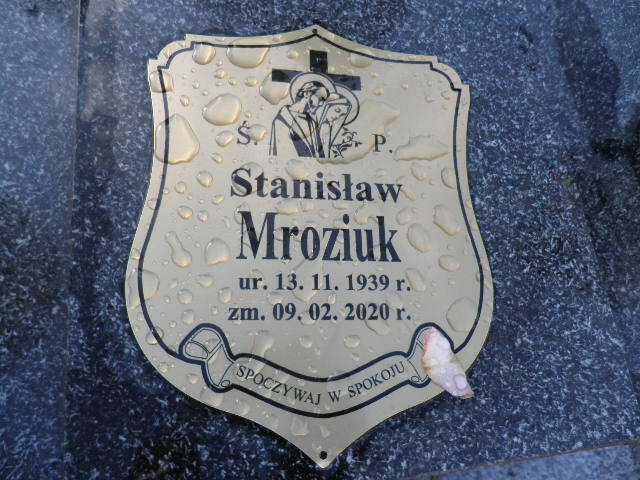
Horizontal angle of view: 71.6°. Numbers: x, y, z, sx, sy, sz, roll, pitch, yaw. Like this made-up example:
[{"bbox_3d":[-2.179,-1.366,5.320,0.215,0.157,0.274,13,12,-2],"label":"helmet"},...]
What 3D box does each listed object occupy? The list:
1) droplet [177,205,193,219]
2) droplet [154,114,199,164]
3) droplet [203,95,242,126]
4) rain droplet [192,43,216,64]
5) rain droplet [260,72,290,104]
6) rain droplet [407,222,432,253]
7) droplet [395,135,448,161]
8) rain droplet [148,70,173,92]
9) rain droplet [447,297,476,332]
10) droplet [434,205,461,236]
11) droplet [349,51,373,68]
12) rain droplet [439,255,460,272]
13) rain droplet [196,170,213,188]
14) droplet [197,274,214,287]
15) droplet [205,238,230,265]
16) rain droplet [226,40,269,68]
[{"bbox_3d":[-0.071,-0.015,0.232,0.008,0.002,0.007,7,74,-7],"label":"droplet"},{"bbox_3d":[-0.062,-0.043,0.188,0.018,0.003,0.023,-28,79,-16],"label":"droplet"},{"bbox_3d":[-0.042,-0.058,0.196,0.015,0.003,0.017,26,71,0],"label":"droplet"},{"bbox_3d":[-0.073,-0.118,0.278,0.014,0.003,0.017,1,73,-8],"label":"rain droplet"},{"bbox_3d":[-0.022,-0.077,0.224,0.015,0.003,0.019,2,73,-8],"label":"rain droplet"},{"bbox_3d":[0.048,-0.001,0.211,0.013,0.003,0.015,2,73,-8],"label":"rain droplet"},{"bbox_3d":[0.047,-0.043,0.204,0.026,0.003,0.014,1,73,-8],"label":"droplet"},{"bbox_3d":[-0.070,-0.070,0.196,0.009,0.002,0.011,-12,75,-12],"label":"rain droplet"},{"bbox_3d":[0.066,0.034,0.203,0.015,0.003,0.016,2,73,-8],"label":"rain droplet"},{"bbox_3d":[0.056,-0.009,0.195,0.010,0.002,0.015,-19,77,-14],"label":"droplet"},{"bbox_3d":[0.020,-0.088,0.215,0.010,0.002,0.010,1,73,-8],"label":"droplet"},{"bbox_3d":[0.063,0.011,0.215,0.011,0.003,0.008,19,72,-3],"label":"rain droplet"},{"bbox_3d":[-0.053,-0.028,0.205,0.007,0.002,0.009,2,73,-8],"label":"rain droplet"},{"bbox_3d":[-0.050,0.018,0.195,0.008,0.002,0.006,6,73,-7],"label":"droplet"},{"bbox_3d":[-0.045,0.005,0.195,0.011,0.002,0.012,2,73,-8],"label":"droplet"},{"bbox_3d":[-0.037,-0.097,0.228,0.021,0.003,0.019,2,73,-8],"label":"rain droplet"}]

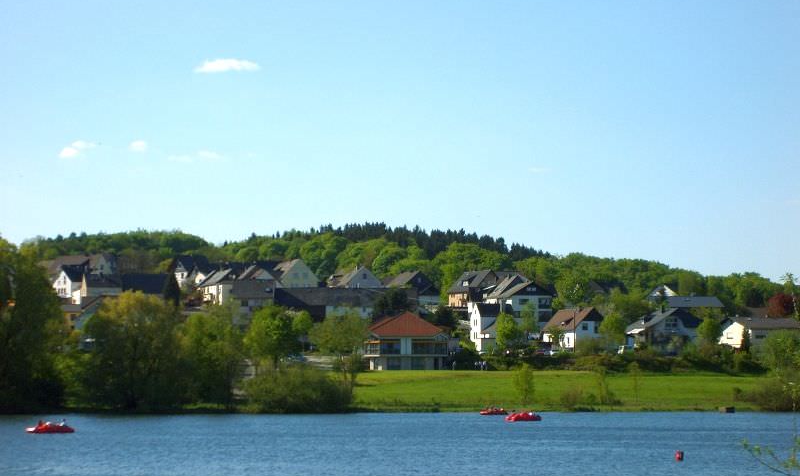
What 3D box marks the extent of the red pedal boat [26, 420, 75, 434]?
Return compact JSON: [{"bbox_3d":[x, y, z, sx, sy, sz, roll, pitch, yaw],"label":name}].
[{"bbox_3d":[-28.370,15.380,197.000,3.850,1.150,1.650,0,-4,-3],"label":"red pedal boat"}]

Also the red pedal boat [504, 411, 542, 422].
[{"bbox_3d":[13.390,19.370,263.000,3.750,1.150,1.650,1,-4,-15],"label":"red pedal boat"}]

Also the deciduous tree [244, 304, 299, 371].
[{"bbox_3d":[-21.180,16.400,400.000,8.900,11.000,8.500,0,-4,0],"label":"deciduous tree"}]

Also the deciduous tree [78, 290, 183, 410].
[{"bbox_3d":[-38.030,15.850,345.000,14.500,16.800,13.000,0,-4,0],"label":"deciduous tree"}]

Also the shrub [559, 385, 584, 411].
[{"bbox_3d":[25.020,23.270,354.000,3.800,3.800,3.500,0,-4,0],"label":"shrub"}]

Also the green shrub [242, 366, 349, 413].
[{"bbox_3d":[-14.320,21.090,339.000,14.800,6.800,10.000,0,-4,0],"label":"green shrub"}]

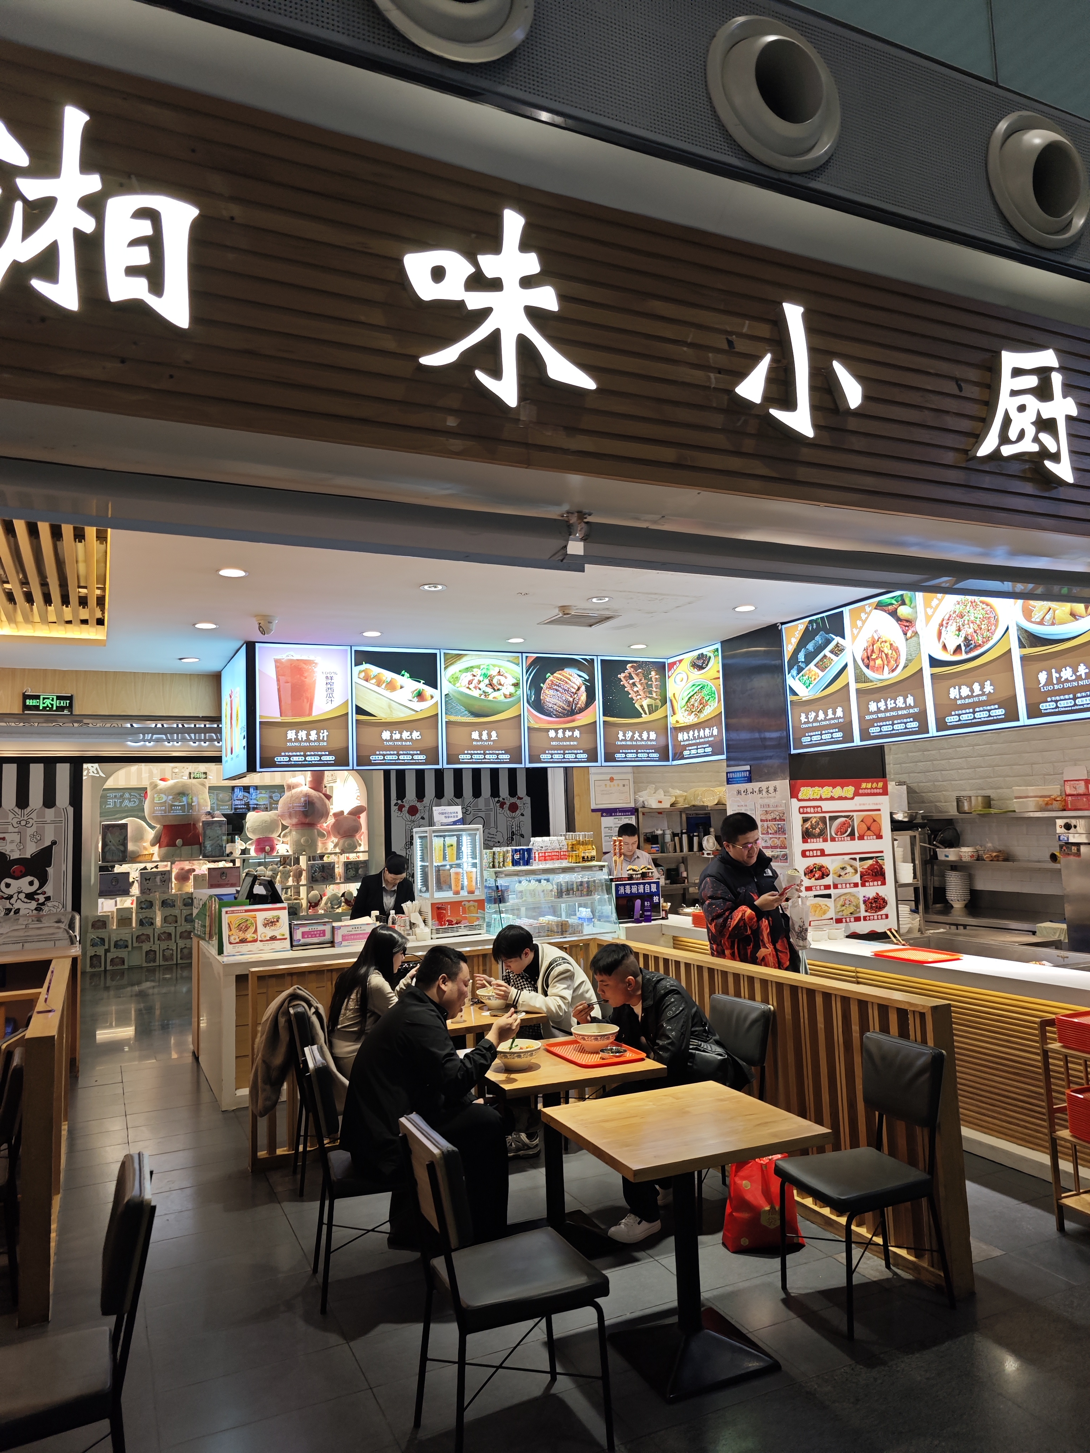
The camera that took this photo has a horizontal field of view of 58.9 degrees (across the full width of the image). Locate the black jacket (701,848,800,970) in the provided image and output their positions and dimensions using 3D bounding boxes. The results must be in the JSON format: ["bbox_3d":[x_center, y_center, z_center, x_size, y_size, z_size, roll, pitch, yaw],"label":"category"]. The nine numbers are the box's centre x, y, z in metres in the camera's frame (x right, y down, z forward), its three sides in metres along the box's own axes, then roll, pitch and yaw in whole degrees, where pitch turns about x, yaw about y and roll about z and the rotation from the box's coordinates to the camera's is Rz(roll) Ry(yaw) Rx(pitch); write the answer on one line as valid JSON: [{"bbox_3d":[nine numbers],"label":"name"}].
[{"bbox_3d":[1.075,0.985,5.098,0.380,0.700,0.540,-7,-7,37],"label":"black jacket"}]

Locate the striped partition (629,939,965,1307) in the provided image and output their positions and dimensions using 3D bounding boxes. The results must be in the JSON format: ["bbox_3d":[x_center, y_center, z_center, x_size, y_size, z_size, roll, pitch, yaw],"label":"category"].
[{"bbox_3d":[0.917,1.632,4.589,0.090,0.985,2.580,1,-6,-25],"label":"striped partition"}]

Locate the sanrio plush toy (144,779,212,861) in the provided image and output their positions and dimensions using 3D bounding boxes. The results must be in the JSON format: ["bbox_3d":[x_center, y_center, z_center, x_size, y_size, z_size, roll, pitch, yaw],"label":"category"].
[{"bbox_3d":[-5.338,1.339,14.026,0.865,1.177,0.624,0,-6,-25],"label":"sanrio plush toy"}]

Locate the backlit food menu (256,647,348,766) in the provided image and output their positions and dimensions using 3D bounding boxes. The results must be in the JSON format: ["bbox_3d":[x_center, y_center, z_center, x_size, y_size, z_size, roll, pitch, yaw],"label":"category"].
[{"bbox_3d":[-1.688,-0.130,6.769,0.659,0.878,0.080,0,-6,-25],"label":"backlit food menu"}]

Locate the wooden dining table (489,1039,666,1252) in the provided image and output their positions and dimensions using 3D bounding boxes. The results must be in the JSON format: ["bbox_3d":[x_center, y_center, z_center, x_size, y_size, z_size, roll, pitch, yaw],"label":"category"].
[{"bbox_3d":[0.049,1.818,4.160,0.704,0.746,0.709,0,-6,-25],"label":"wooden dining table"}]

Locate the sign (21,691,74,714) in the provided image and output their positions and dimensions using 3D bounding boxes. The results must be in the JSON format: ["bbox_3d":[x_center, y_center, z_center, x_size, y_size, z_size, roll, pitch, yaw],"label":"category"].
[{"bbox_3d":[-3.744,-0.172,7.291,0.347,0.149,0.050,0,-6,-25],"label":"sign"}]

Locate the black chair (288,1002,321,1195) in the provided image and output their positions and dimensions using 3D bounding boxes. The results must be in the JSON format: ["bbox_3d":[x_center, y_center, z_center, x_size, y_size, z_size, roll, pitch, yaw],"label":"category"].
[{"bbox_3d":[-1.018,1.789,4.779,0.510,0.850,0.410,0,-6,-22],"label":"black chair"}]

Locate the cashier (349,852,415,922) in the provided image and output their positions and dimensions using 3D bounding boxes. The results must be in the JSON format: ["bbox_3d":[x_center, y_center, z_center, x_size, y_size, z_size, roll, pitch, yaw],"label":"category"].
[{"bbox_3d":[-1.222,1.723,7.425,0.480,1.520,0.400,1,-6,-25],"label":"cashier"}]

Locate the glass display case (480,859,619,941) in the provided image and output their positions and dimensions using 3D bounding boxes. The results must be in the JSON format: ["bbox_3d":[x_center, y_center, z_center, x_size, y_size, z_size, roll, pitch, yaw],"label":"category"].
[{"bbox_3d":[0.036,1.367,7.563,0.965,0.533,0.503,0,-6,-25],"label":"glass display case"}]

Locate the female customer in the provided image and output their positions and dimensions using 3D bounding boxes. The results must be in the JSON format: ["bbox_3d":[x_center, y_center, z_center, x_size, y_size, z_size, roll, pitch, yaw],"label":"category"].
[{"bbox_3d":[-0.825,1.619,4.900,0.680,1.200,0.450,0,-6,-24],"label":"female customer"}]

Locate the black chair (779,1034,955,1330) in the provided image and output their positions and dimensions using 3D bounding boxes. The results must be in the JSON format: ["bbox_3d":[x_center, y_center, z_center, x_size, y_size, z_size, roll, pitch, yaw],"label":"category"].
[{"bbox_3d":[1.118,1.575,3.404,0.510,0.850,0.410,0,-6,-22],"label":"black chair"}]

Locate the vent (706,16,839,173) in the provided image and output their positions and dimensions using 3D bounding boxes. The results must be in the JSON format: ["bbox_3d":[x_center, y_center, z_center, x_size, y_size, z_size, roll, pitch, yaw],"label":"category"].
[{"bbox_3d":[0.670,-1.798,2.703,0.455,0.455,0.120,0,-6,-24],"label":"vent"}]

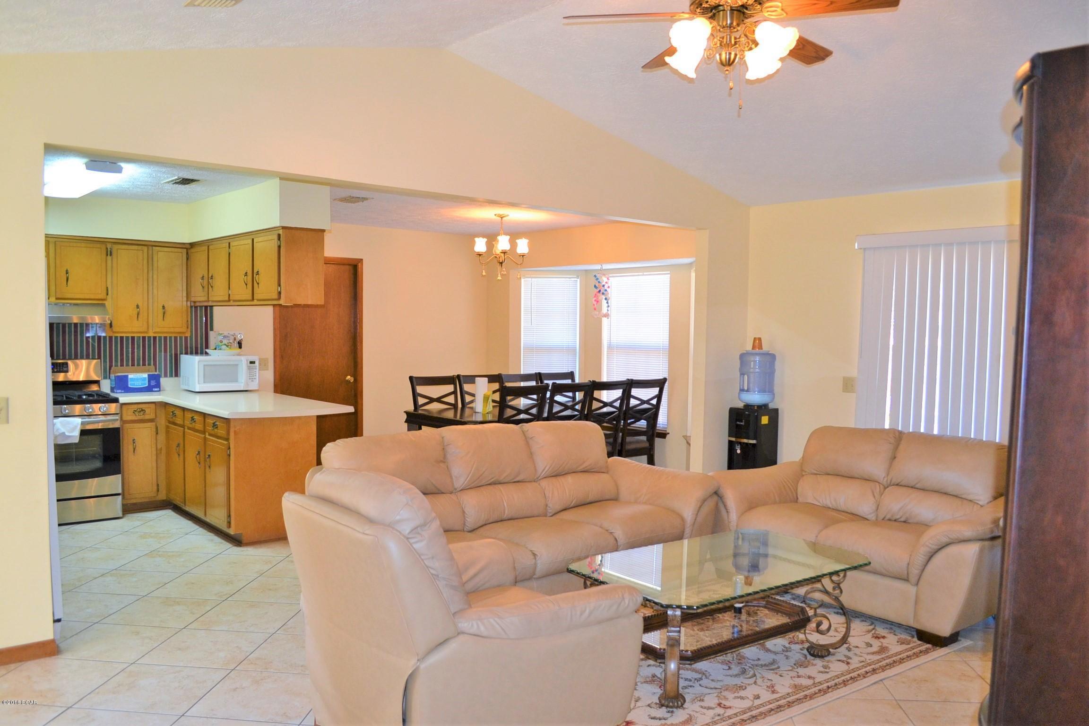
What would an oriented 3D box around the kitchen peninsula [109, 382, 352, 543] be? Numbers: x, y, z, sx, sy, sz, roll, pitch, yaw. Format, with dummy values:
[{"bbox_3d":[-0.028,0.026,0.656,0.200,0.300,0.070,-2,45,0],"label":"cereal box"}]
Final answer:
[{"bbox_3d":[-2.452,0.703,6.180,1.190,0.940,2.020,-2,4,-41],"label":"kitchen peninsula"}]

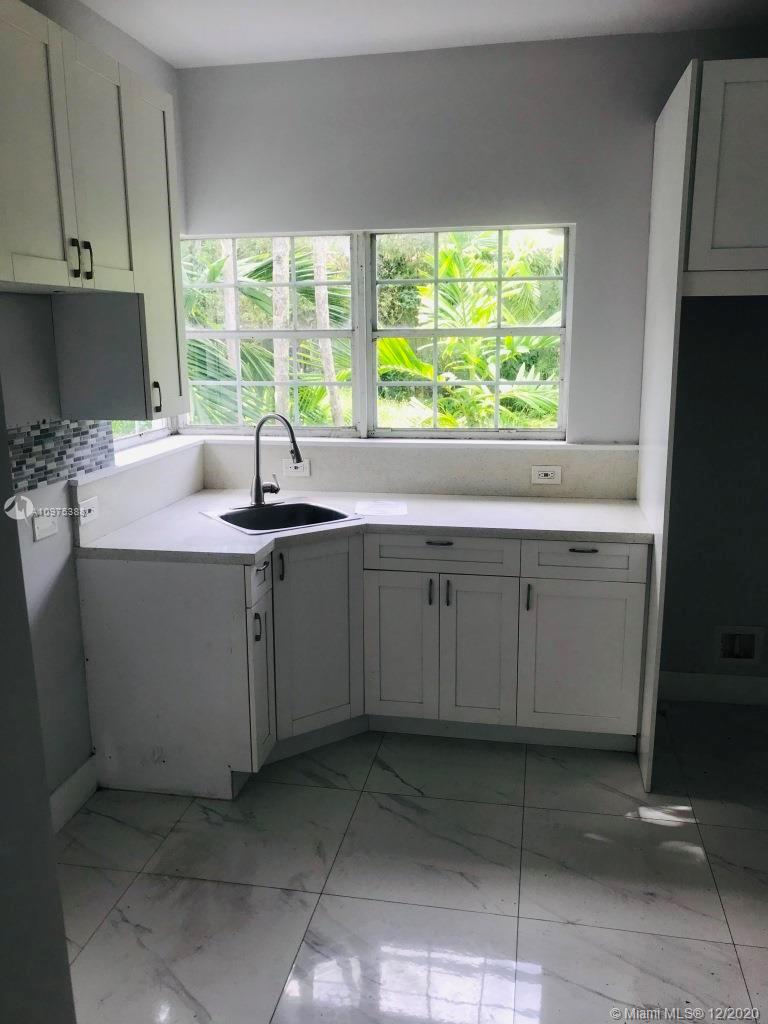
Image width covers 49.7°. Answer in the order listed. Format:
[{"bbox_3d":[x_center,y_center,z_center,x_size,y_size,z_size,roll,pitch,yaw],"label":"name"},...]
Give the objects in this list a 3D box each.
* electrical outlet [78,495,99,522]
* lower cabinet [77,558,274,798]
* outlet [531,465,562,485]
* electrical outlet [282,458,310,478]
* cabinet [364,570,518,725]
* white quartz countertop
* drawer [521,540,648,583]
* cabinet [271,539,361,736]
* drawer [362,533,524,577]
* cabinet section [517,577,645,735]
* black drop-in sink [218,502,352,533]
[{"bbox_3d":[-1.035,-0.001,2.915,0.015,0.080,0.122,2,12,11],"label":"electrical outlet"},{"bbox_3d":[-0.728,0.570,3.026,0.610,0.880,0.245,2,12,11],"label":"lower cabinet"},{"bbox_3d":[0.710,-0.160,3.619,0.125,0.081,0.015,2,12,11],"label":"outlet"},{"bbox_3d":[-0.408,-0.202,3.828,0.127,0.080,0.015,2,12,11],"label":"electrical outlet"},{"bbox_3d":[0.279,0.472,3.530,0.602,0.607,0.600,2,12,11],"label":"cabinet"},{"bbox_3d":[0.015,0.054,3.226,1.965,0.038,1.117,2,12,11],"label":"white quartz countertop"},{"bbox_3d":[0.784,0.134,3.303,0.455,0.145,0.500,2,12,11],"label":"drawer"},{"bbox_3d":[-0.411,0.424,3.421,0.410,0.765,0.600,-9,15,-33],"label":"cabinet"},{"bbox_3d":[0.265,0.114,3.400,0.602,0.148,0.500,2,12,11],"label":"drawer"},{"bbox_3d":[0.792,0.500,3.413,0.457,0.614,0.540,2,12,10],"label":"cabinet section"},{"bbox_3d":[-0.420,0.095,3.369,0.480,0.180,0.480,-9,15,-33],"label":"black drop-in sink"}]

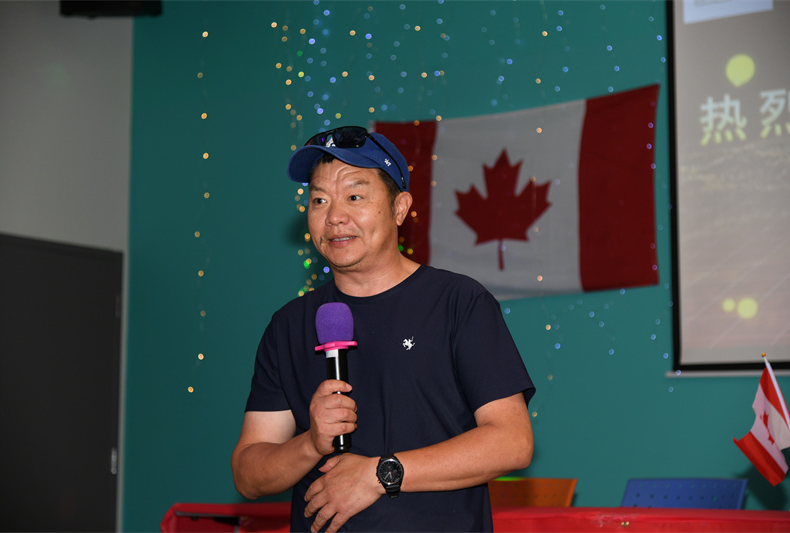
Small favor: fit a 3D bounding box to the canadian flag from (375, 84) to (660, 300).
[{"bbox_3d":[0.498,-0.301,7.055,1.510,0.920,0.050,-4,-8,33],"label":"canadian flag"}]

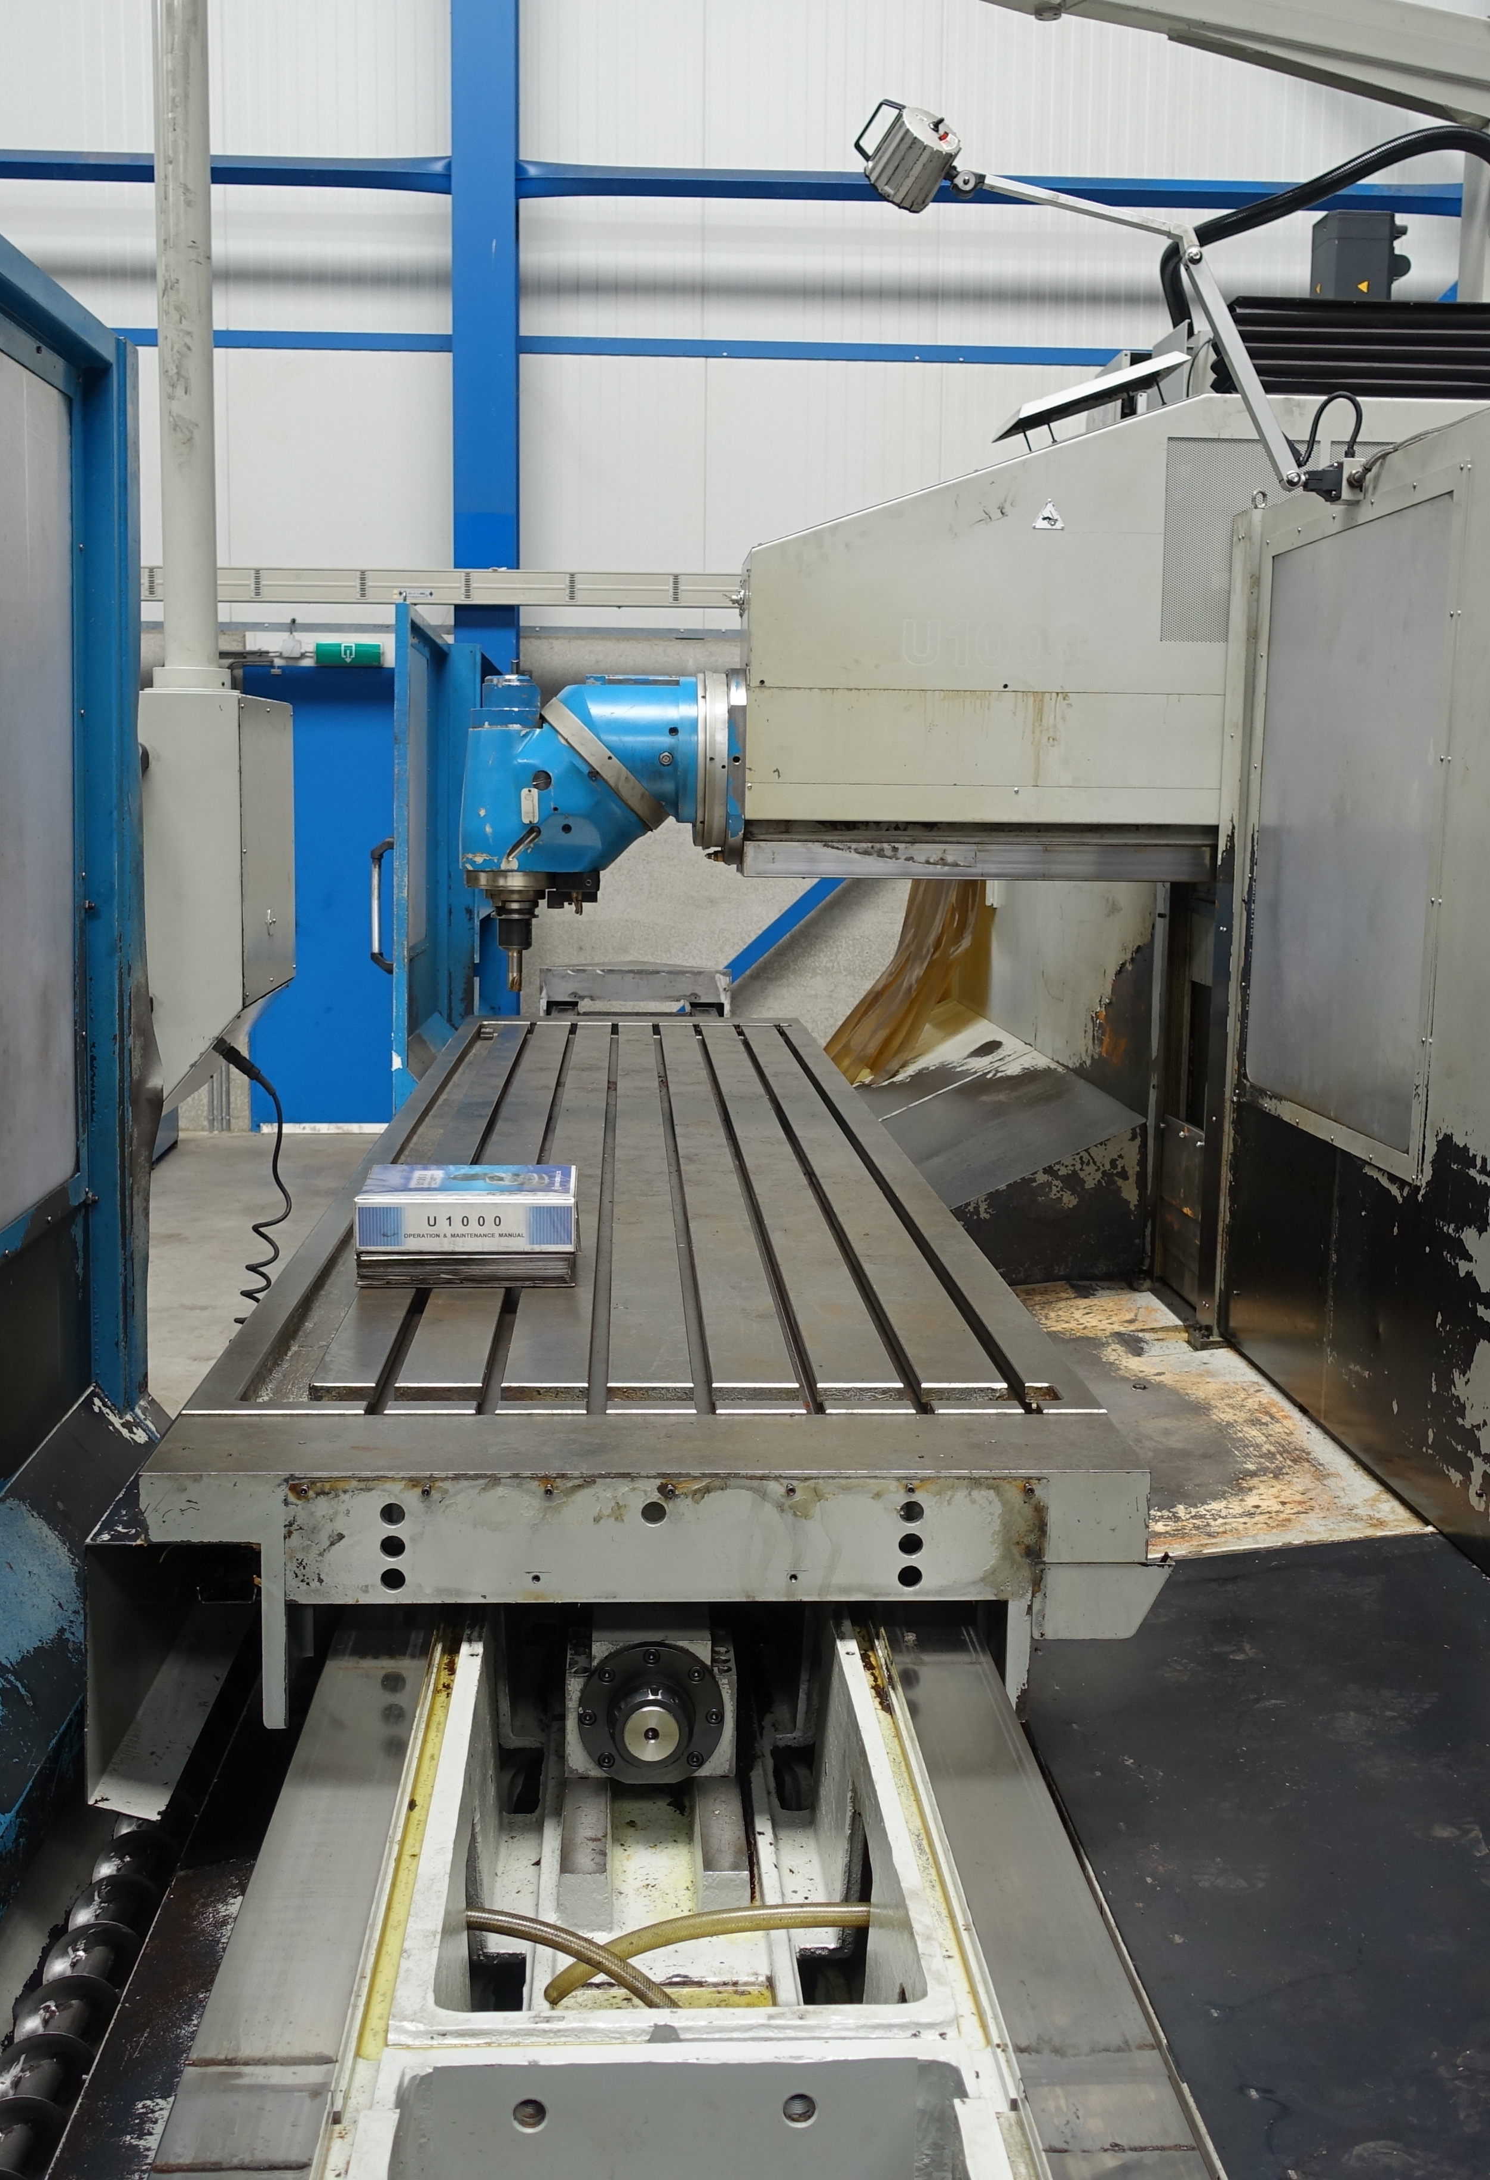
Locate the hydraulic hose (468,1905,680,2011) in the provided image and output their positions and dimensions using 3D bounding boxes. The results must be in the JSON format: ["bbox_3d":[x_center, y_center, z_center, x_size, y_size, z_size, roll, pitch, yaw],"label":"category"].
[{"bbox_3d":[-0.150,0.770,1.922,0.198,0.117,0.090,1,8,-3],"label":"hydraulic hose"}]

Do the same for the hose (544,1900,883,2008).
[{"bbox_3d":[-0.035,0.765,1.928,0.279,0.126,0.090,1,8,-3],"label":"hose"}]

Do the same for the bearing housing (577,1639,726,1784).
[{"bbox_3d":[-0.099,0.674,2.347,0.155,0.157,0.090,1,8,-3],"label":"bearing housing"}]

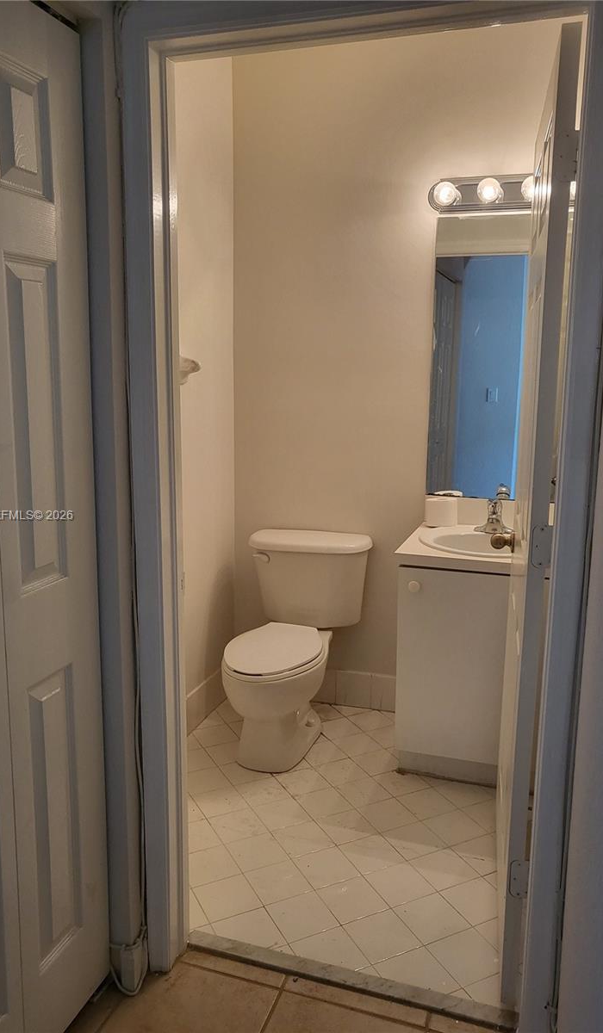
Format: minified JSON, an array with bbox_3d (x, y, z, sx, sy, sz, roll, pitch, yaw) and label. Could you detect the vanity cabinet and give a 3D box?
[{"bbox_3d":[0.666,0.516,2.811,0.542,0.790,0.550,4,12,19],"label":"vanity cabinet"}]

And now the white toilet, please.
[{"bbox_3d":[-0.052,0.506,2.944,0.524,0.750,0.725,4,12,19],"label":"white toilet"}]

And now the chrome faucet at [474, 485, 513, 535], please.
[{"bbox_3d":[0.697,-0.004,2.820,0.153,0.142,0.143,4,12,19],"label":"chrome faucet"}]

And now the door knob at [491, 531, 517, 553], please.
[{"bbox_3d":[0.586,0.075,2.278,0.064,0.060,0.060,3,11,13],"label":"door knob"}]

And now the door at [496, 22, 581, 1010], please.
[{"bbox_3d":[0.564,0.045,1.944,0.035,2.035,0.762,3,11,13],"label":"door"}]

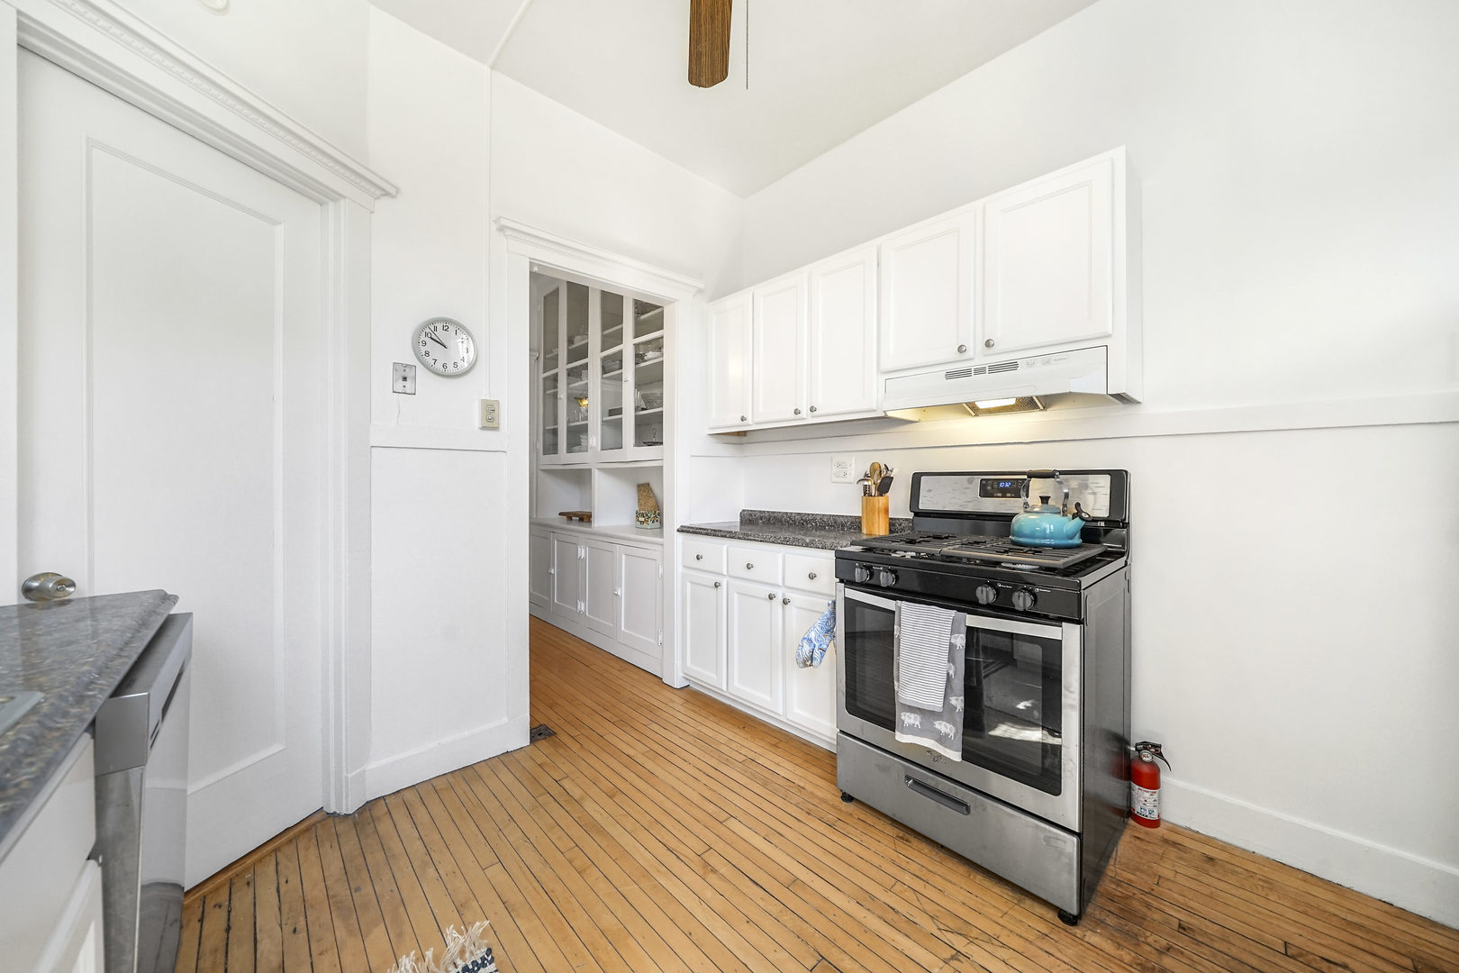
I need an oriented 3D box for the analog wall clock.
[{"bbox_3d":[-1.126,-0.554,1.932,0.228,0.226,0.040,-2,2,-42],"label":"analog wall clock"}]

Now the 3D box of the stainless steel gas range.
[{"bbox_3d":[0.868,0.548,1.720,0.685,1.202,0.757,-2,2,-43],"label":"stainless steel gas range"}]

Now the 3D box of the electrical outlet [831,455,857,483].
[{"bbox_3d":[0.594,-0.088,2.552,0.010,0.134,0.130,-2,2,-45],"label":"electrical outlet"}]

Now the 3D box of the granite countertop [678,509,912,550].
[{"bbox_3d":[0.301,0.209,2.497,0.515,0.112,1.110,-2,2,-45],"label":"granite countertop"}]

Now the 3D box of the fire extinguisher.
[{"bbox_3d":[1.429,1.010,1.655,0.082,0.275,0.125,-2,2,-45],"label":"fire extinguisher"}]

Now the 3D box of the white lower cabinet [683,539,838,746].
[{"bbox_3d":[0.307,0.691,2.522,0.490,0.860,1.095,-2,2,-45],"label":"white lower cabinet"}]

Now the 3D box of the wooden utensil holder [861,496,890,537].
[{"bbox_3d":[0.683,0.137,2.264,0.120,0.178,0.120,-2,2,-45],"label":"wooden utensil holder"}]

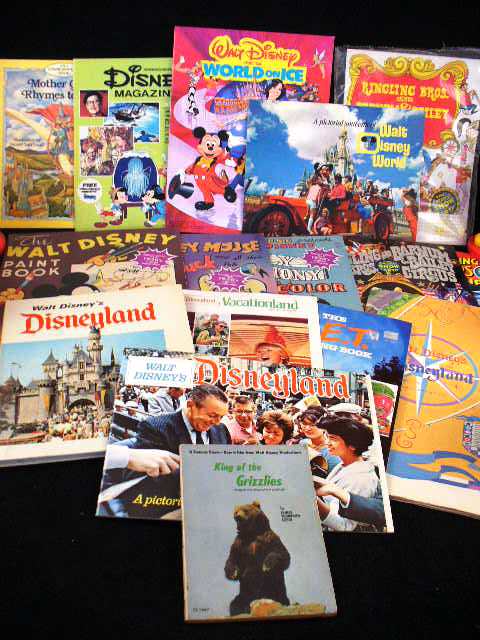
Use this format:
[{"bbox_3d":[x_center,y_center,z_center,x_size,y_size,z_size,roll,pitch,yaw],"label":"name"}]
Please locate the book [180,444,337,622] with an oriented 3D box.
[{"bbox_3d":[0.012,0.196,0.655,0.131,0.009,0.187,1,40,-7],"label":"book"}]

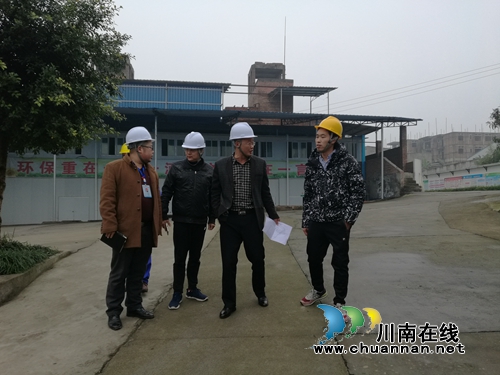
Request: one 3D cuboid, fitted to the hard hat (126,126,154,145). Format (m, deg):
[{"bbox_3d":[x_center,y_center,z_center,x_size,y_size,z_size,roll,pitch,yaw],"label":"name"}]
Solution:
[{"bbox_3d":[-1.030,-0.496,3.650,0.280,0.160,0.220,-8,2,-8],"label":"hard hat"}]

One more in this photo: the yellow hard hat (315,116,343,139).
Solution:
[{"bbox_3d":[0.757,-0.582,3.660,0.280,0.160,0.220,16,-8,-31],"label":"yellow hard hat"}]

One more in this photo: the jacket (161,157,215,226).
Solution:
[{"bbox_3d":[-0.634,0.042,4.070,0.560,0.680,0.330,0,1,-13],"label":"jacket"}]

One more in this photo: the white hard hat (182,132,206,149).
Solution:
[{"bbox_3d":[-0.585,-0.494,4.030,0.220,0.160,0.280,0,13,27],"label":"white hard hat"}]

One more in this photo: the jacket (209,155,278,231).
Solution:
[{"bbox_3d":[-0.041,0.046,3.770,0.640,0.730,0.340,0,1,-6],"label":"jacket"}]

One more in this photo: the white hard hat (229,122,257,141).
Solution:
[{"bbox_3d":[-0.063,-0.549,3.750,0.280,0.160,0.220,-2,0,32],"label":"white hard hat"}]

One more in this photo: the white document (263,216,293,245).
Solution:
[{"bbox_3d":[0.263,0.410,3.680,0.270,0.200,0.070,24,-13,9],"label":"white document"}]

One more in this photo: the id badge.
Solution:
[{"bbox_3d":[-0.925,0.037,3.520,0.080,0.115,0.008,-5,-5,-31],"label":"id badge"}]

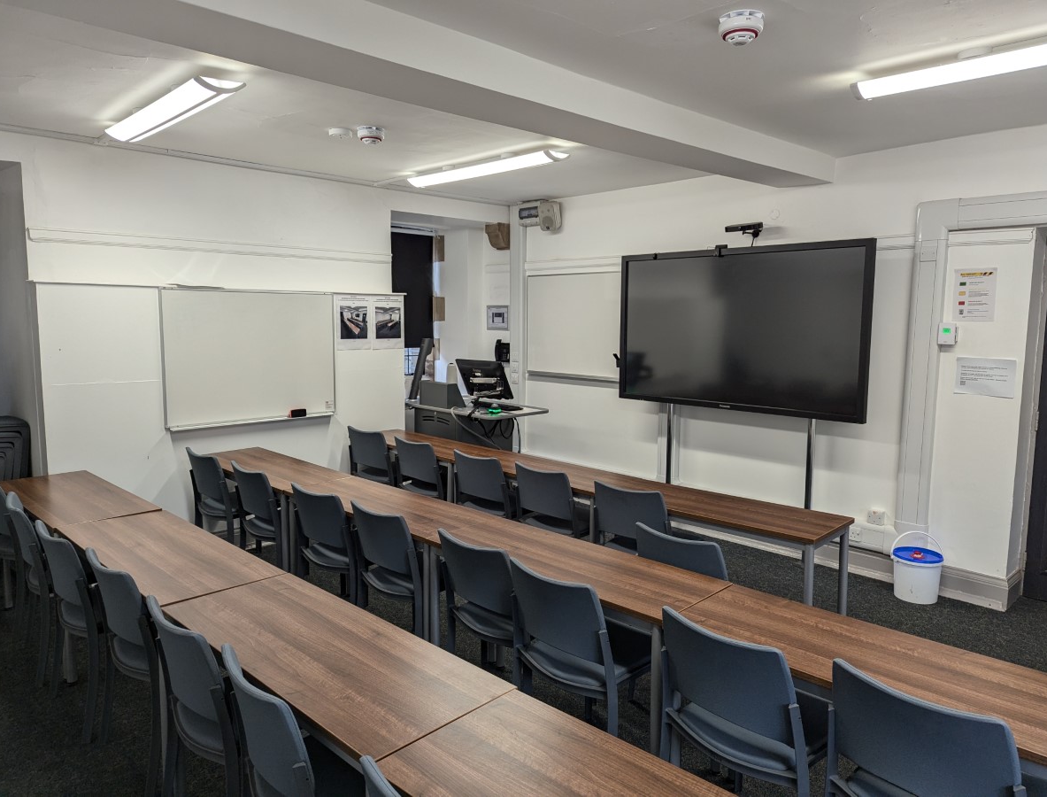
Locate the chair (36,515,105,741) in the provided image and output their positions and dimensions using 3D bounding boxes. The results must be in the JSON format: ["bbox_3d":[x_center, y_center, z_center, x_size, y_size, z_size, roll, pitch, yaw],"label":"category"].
[{"bbox_3d":[-1.712,0.906,3.157,0.500,0.805,0.520,7,9,44],"label":"chair"}]

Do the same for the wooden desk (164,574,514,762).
[{"bbox_3d":[-0.592,1.068,2.163,1.190,0.730,0.445,7,9,44],"label":"wooden desk"}]

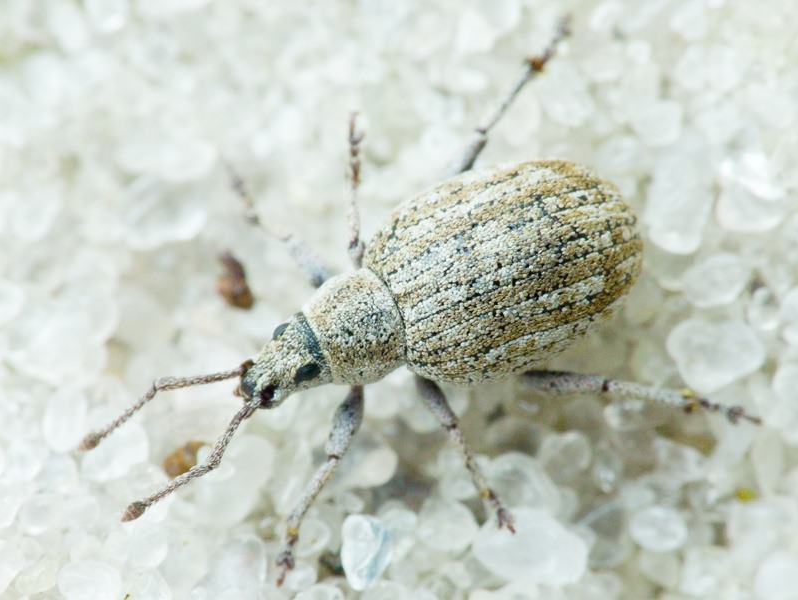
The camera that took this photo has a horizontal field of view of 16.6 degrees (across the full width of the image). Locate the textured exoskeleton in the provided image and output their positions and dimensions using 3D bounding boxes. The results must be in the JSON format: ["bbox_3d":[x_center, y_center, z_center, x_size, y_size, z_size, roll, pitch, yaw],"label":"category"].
[{"bbox_3d":[0.001,0.000,0.040,0.006,0.003,0.003,-24,72,-5],"label":"textured exoskeleton"}]

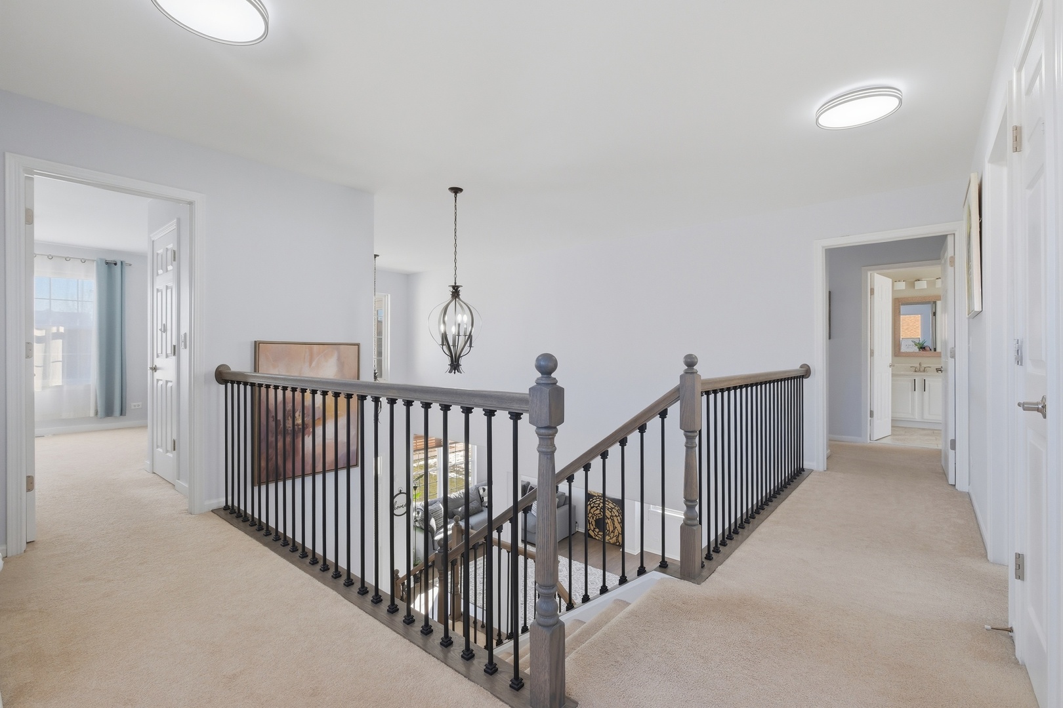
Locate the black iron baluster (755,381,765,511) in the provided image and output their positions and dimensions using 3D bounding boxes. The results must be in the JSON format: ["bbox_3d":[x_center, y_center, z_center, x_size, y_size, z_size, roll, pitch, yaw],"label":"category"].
[{"bbox_3d":[1.540,0.620,2.985,0.033,0.870,0.033,0,0,42],"label":"black iron baluster"}]

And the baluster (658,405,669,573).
[{"bbox_3d":[0.650,0.660,2.180,0.031,0.780,0.031,0,0,38],"label":"baluster"}]

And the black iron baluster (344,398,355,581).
[{"bbox_3d":[-0.834,0.620,2.031,0.033,0.870,0.033,0,0,39],"label":"black iron baluster"}]

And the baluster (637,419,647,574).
[{"bbox_3d":[0.566,0.738,2.260,0.033,0.780,0.033,0,0,39],"label":"baluster"}]

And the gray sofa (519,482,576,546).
[{"bbox_3d":[-0.110,3.400,9.660,1.850,0.870,1.050,0,0,39],"label":"gray sofa"}]

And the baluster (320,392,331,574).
[{"bbox_3d":[-1.010,0.620,2.172,0.033,0.870,0.033,0,0,39],"label":"baluster"}]

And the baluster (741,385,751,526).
[{"bbox_3d":[1.334,0.618,2.734,0.031,0.861,0.031,0,0,42],"label":"baluster"}]

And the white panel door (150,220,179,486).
[{"bbox_3d":[-3.055,0.026,3.710,0.700,2.032,0.038,0,0,38],"label":"white panel door"}]

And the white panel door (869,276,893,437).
[{"bbox_3d":[4.434,0.034,5.604,0.711,2.032,0.038,0,0,-38],"label":"white panel door"}]

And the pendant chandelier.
[{"bbox_3d":[-0.634,-0.609,3.696,0.430,1.551,0.430,0,0,0],"label":"pendant chandelier"}]

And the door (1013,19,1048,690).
[{"bbox_3d":[1.565,0.032,1.353,0.038,2.032,0.505,0,0,41],"label":"door"}]

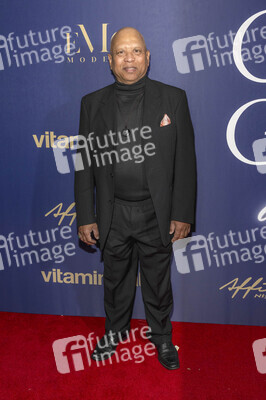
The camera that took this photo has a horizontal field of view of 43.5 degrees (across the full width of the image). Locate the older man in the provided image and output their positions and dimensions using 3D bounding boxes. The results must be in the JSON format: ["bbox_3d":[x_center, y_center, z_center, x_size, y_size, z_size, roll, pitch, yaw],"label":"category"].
[{"bbox_3d":[0.015,0.059,1.738,0.630,1.740,0.400,1,17,5],"label":"older man"}]

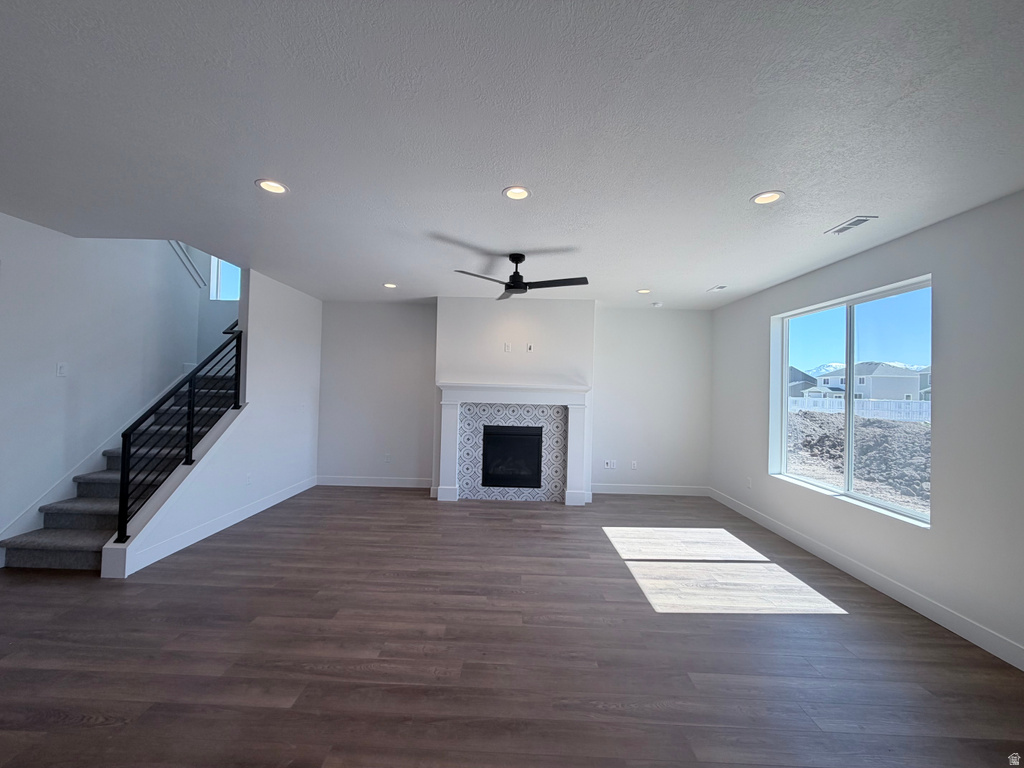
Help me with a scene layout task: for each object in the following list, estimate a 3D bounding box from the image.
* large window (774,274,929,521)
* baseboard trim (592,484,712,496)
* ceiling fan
[{"bbox_3d":[3.048,0.123,3.809,0.130,1.790,1.830,2,-1,0],"label":"large window"},{"bbox_3d":[2.000,1.573,6.123,1.836,0.138,0.020,2,-1,0],"label":"baseboard trim"},{"bbox_3d":[0.099,-1.010,3.861,1.200,0.355,1.180,2,-1,0],"label":"ceiling fan"}]

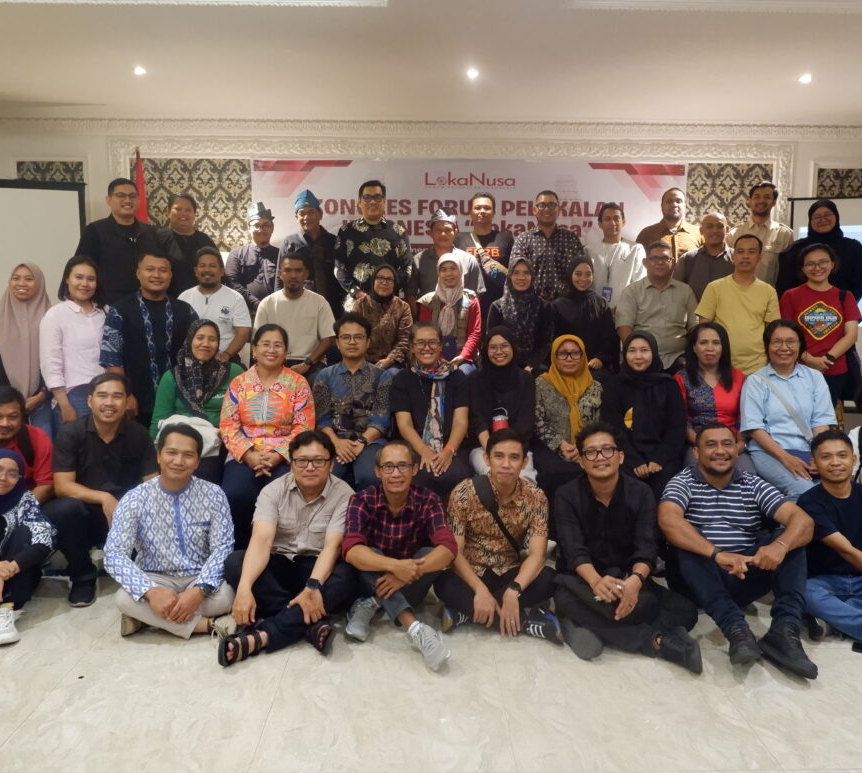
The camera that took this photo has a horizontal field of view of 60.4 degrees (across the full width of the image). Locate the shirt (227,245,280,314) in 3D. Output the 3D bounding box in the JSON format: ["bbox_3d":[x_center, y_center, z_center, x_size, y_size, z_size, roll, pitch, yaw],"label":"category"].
[{"bbox_3d":[-1.160,-0.640,5.040,0.520,0.680,0.330,-1,7,-10],"label":"shirt"}]

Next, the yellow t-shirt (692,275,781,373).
[{"bbox_3d":[1.966,-0.384,4.768,0.540,0.640,0.300,1,7,8],"label":"yellow t-shirt"}]

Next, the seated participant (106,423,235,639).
[{"bbox_3d":[-1.175,0.586,3.344,0.580,0.830,0.700,-2,7,-17],"label":"seated participant"}]

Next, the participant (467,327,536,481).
[{"bbox_3d":[0.384,0.302,4.035,0.450,1.240,0.780,1,7,4],"label":"participant"}]

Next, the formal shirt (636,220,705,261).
[{"bbox_3d":[1.648,-0.782,5.098,0.530,0.720,0.290,1,6,13],"label":"formal shirt"}]

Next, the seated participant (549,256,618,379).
[{"bbox_3d":[0.953,-0.180,4.632,0.460,1.240,0.750,1,7,6],"label":"seated participant"}]

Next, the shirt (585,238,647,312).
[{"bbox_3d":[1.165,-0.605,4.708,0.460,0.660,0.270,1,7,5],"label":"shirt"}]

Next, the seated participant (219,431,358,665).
[{"bbox_3d":[-0.551,0.604,3.032,0.560,0.870,0.580,0,7,-6],"label":"seated participant"}]

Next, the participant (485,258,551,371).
[{"bbox_3d":[0.553,-0.181,4.631,0.460,1.240,0.750,1,7,5],"label":"participant"}]

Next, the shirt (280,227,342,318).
[{"bbox_3d":[-0.806,-0.708,4.955,0.530,0.720,0.290,-1,6,-10],"label":"shirt"}]

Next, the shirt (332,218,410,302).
[{"bbox_3d":[-0.354,-0.662,4.495,0.500,0.700,0.280,0,7,-3],"label":"shirt"}]

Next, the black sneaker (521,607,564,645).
[{"bbox_3d":[0.439,0.954,3.025,0.270,0.105,0.110,5,-30,41],"label":"black sneaker"}]

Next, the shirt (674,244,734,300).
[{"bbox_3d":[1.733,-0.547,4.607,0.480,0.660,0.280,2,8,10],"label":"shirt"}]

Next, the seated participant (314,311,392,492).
[{"bbox_3d":[-0.407,0.268,3.944,0.480,1.310,0.700,0,6,-5],"label":"seated participant"}]

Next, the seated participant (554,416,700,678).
[{"bbox_3d":[0.811,0.605,3.205,0.590,0.840,0.860,1,7,5],"label":"seated participant"}]

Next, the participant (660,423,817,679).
[{"bbox_3d":[1.199,0.604,3.051,0.600,0.885,0.720,1,7,3],"label":"participant"}]

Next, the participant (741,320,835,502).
[{"bbox_3d":[1.738,0.337,3.573,0.500,1.285,0.740,1,8,7],"label":"participant"}]

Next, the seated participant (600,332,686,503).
[{"bbox_3d":[1.046,0.347,3.660,0.500,1.235,0.740,1,7,5],"label":"seated participant"}]

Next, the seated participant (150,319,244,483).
[{"bbox_3d":[-1.114,0.319,3.648,0.500,1.270,0.740,-1,8,-10],"label":"seated participant"}]

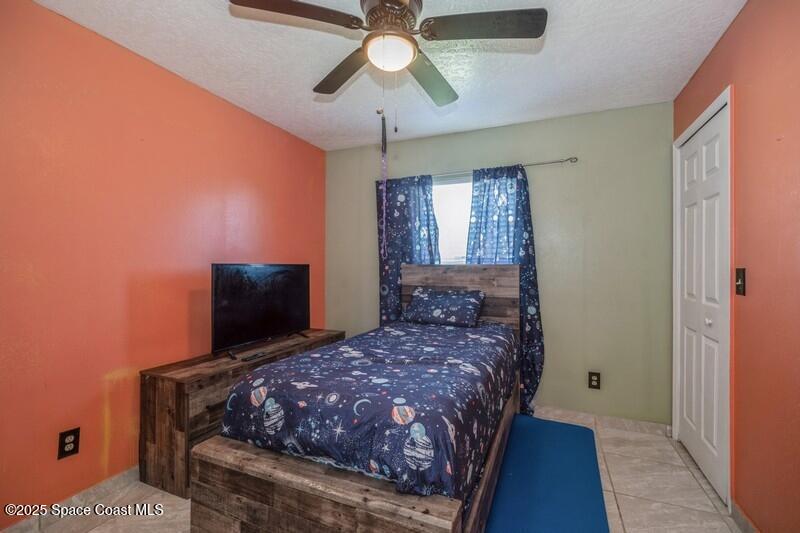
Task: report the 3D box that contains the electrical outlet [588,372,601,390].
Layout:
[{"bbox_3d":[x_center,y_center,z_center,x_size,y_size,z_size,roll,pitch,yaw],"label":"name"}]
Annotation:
[{"bbox_3d":[1.513,0.893,2.593,0.079,0.124,0.010,0,0,21],"label":"electrical outlet"}]

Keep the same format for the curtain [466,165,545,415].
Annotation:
[{"bbox_3d":[0.859,0.175,2.751,0.600,2.020,0.130,0,0,21],"label":"curtain"}]

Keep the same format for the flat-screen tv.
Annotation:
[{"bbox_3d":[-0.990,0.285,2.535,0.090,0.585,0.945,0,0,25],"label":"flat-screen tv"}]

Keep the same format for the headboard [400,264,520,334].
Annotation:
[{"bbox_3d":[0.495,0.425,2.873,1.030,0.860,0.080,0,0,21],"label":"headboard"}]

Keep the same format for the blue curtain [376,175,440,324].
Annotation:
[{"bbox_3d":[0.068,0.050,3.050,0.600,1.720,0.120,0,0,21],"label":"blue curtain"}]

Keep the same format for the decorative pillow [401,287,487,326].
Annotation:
[{"bbox_3d":[0.352,0.335,2.765,0.620,0.380,0.140,0,-36,21],"label":"decorative pillow"}]

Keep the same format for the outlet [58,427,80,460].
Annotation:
[{"bbox_3d":[-1.588,0.852,1.600,0.010,0.124,0.079,0,0,25],"label":"outlet"}]

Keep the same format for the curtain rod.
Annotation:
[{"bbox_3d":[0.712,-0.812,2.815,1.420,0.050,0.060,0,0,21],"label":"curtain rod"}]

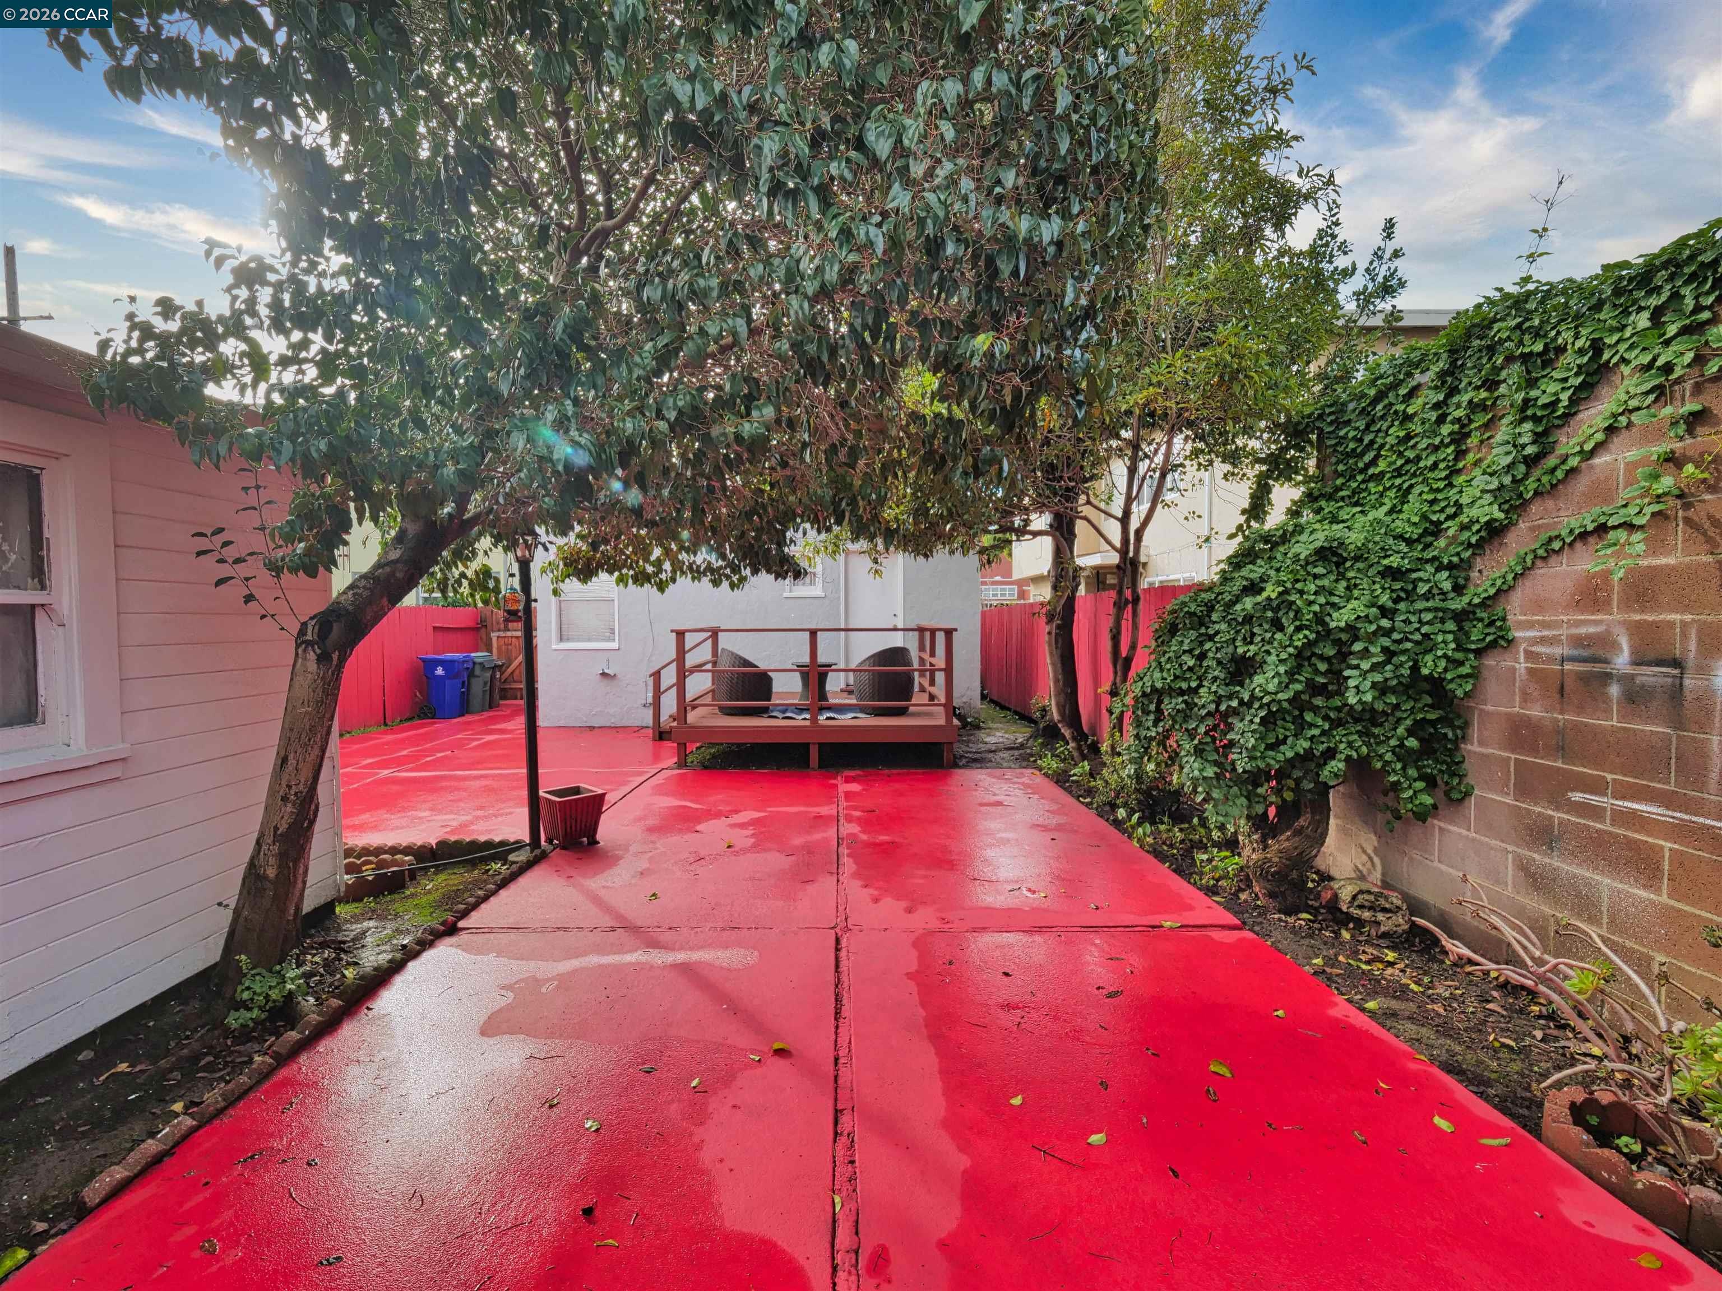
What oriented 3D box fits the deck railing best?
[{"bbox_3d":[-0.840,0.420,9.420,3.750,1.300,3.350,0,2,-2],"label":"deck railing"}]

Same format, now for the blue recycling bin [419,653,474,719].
[{"bbox_3d":[-7.230,0.725,12.170,0.750,1.070,0.620,-1,2,-10],"label":"blue recycling bin"}]

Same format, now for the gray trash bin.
[{"bbox_3d":[-7.250,0.710,12.970,0.750,1.070,0.620,-1,2,-10],"label":"gray trash bin"}]

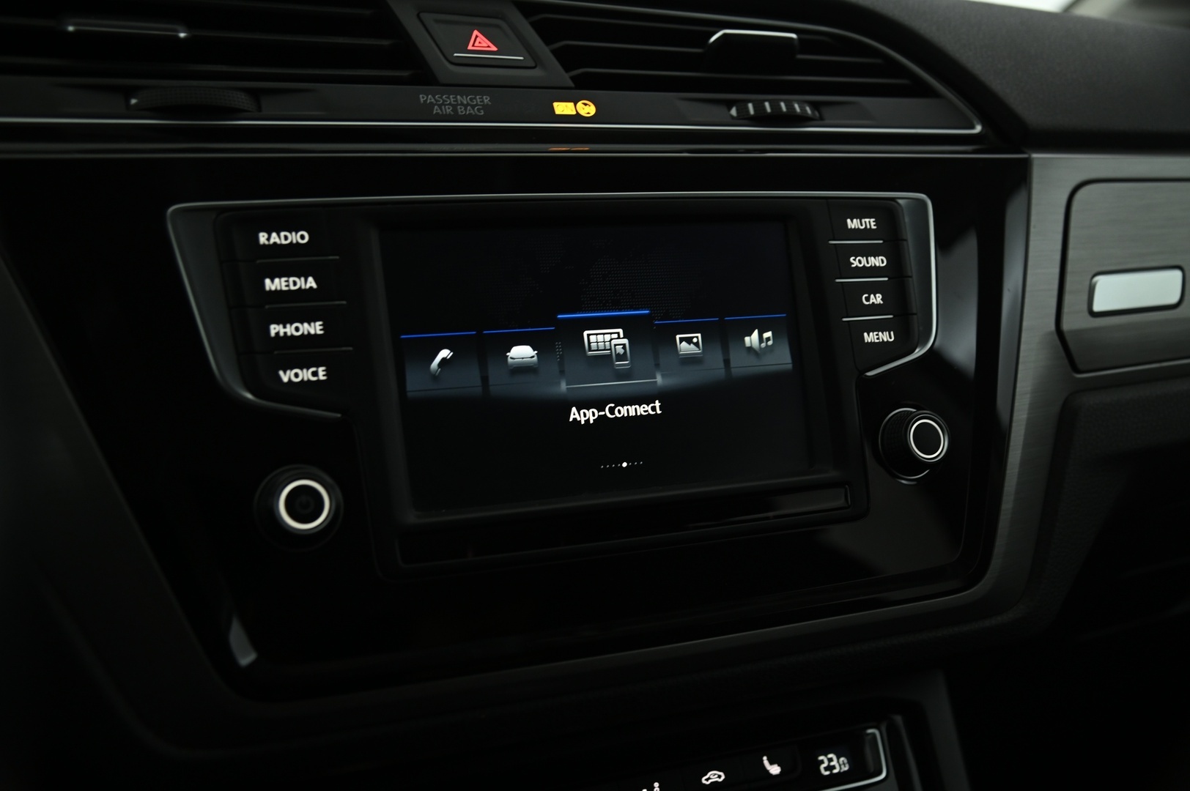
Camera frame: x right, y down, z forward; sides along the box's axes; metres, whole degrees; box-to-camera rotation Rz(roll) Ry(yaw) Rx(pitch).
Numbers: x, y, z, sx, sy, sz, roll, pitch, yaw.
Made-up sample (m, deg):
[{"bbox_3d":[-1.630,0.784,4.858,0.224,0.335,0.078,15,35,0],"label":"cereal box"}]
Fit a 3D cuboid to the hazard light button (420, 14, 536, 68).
[{"bbox_3d":[-0.042,-0.119,0.460,0.037,0.012,0.026,-4,55,-23],"label":"hazard light button"}]

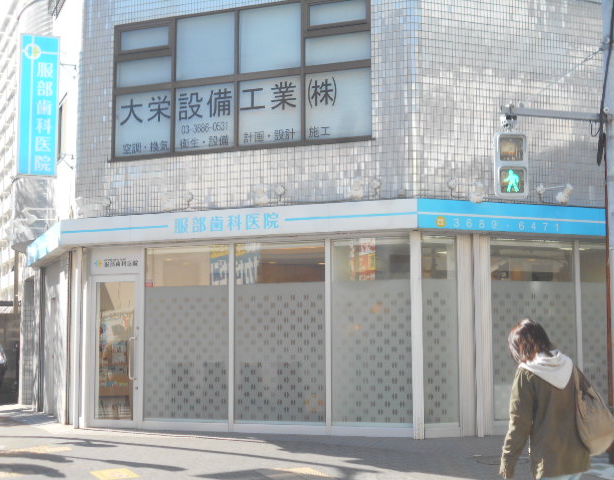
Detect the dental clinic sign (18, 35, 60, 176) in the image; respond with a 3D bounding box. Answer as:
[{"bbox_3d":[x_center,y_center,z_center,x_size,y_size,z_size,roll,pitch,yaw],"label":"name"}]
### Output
[{"bbox_3d":[-4.004,-2.011,16.031,0.570,2.149,0.180,2,-6,-20],"label":"dental clinic sign"}]

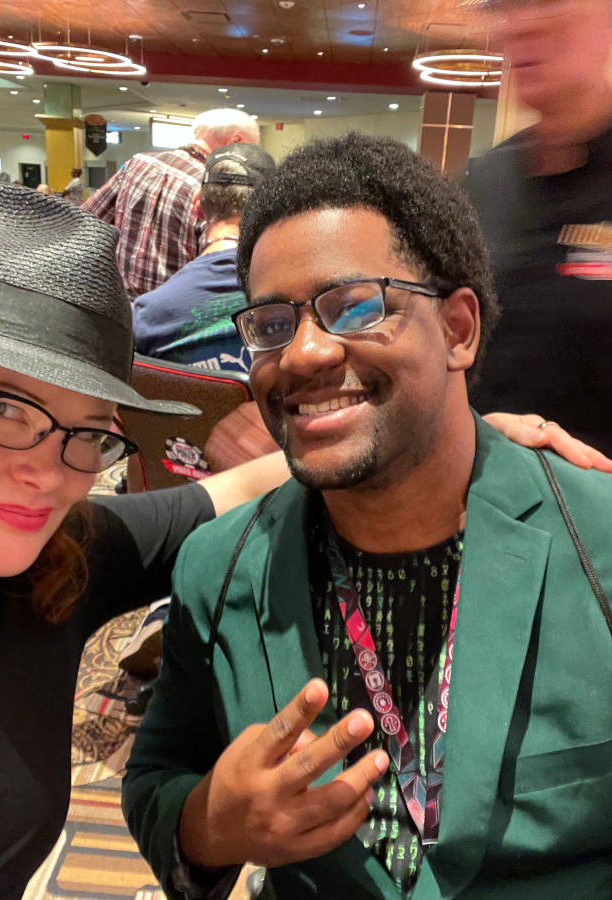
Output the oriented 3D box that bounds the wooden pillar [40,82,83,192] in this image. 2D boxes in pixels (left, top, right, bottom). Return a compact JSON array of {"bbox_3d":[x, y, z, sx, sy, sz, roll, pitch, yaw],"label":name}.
[{"bbox_3d":[-6.107,-7.219,20.058,0.750,3.600,0.750,5,18,5],"label":"wooden pillar"}]

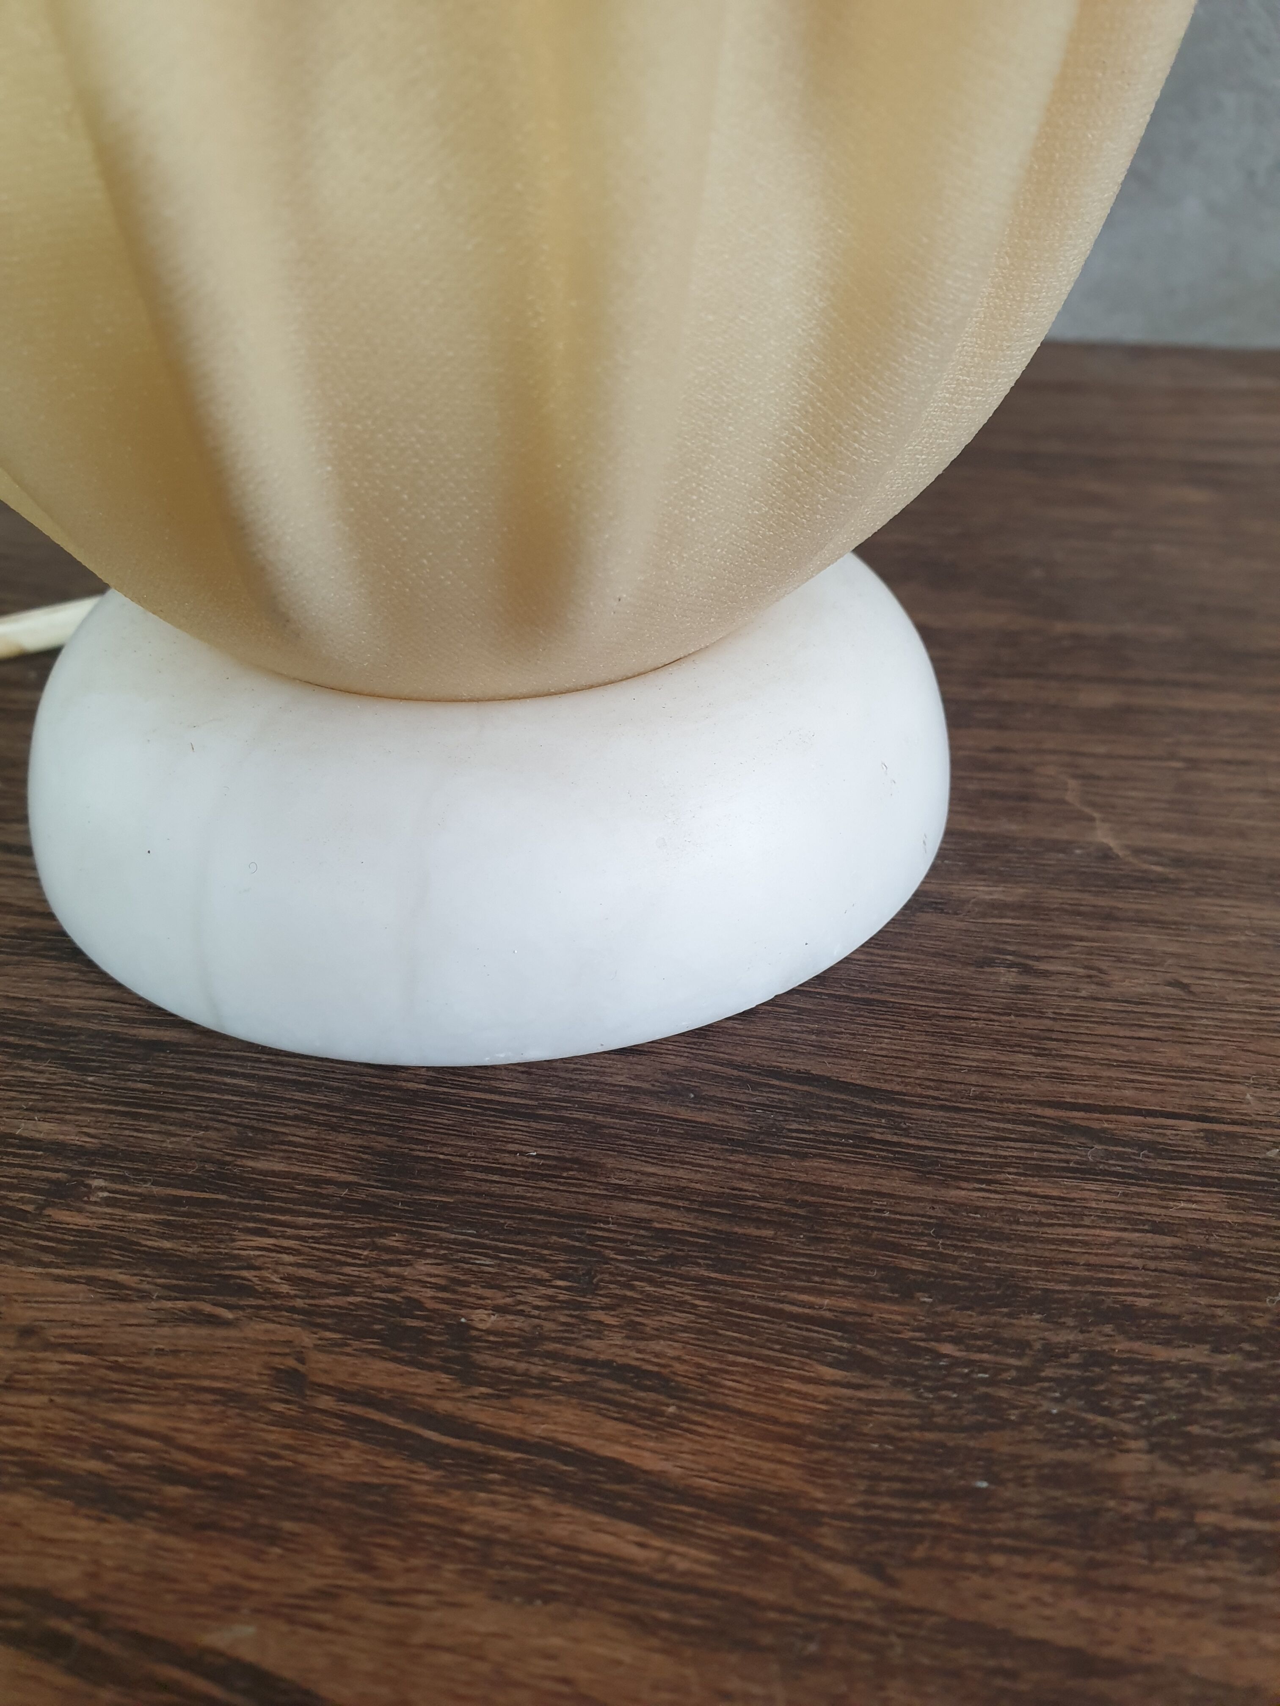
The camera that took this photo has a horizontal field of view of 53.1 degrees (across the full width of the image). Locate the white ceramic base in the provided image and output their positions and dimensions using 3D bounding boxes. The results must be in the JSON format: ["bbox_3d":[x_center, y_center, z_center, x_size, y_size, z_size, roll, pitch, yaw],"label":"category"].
[{"bbox_3d":[-0.019,-0.022,0.173,0.122,0.031,0.122,-1,34,0],"label":"white ceramic base"}]

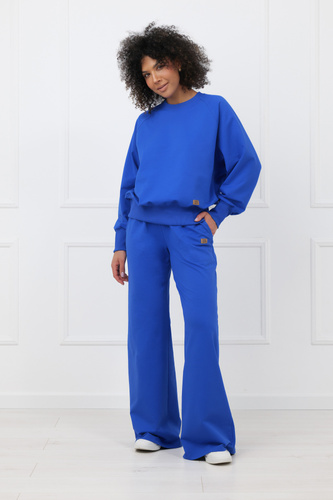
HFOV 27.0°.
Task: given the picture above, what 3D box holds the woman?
[{"bbox_3d":[0.078,-0.055,2.860,0.600,1.770,0.400,0,3,9],"label":"woman"}]

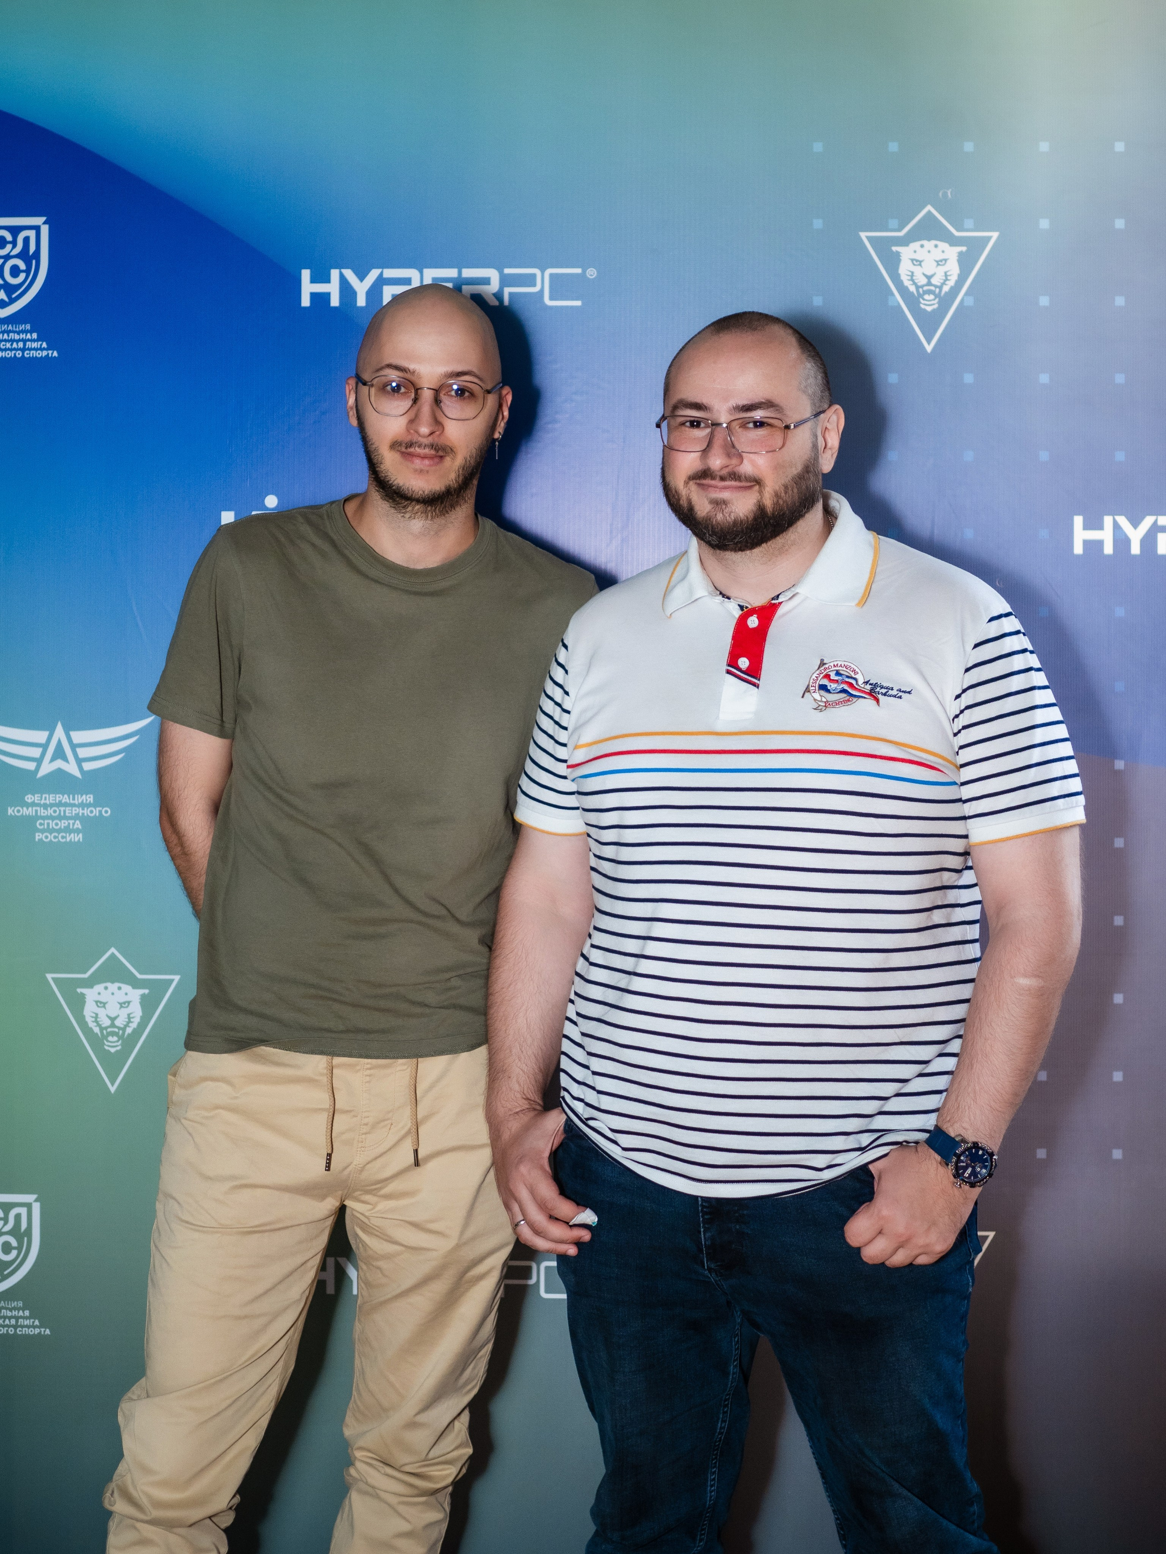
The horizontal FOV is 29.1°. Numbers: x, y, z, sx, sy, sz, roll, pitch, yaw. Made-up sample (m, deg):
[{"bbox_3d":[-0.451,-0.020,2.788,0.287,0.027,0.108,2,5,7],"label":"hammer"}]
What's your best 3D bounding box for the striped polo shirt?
[{"bbox_3d":[0.213,0.052,2.260,0.570,0.690,0.320,0,-1,21],"label":"striped polo shirt"}]

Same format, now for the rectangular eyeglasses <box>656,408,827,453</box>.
[{"bbox_3d":[0.163,-0.353,2.259,0.143,0.042,0.143,4,19,24],"label":"rectangular eyeglasses"}]

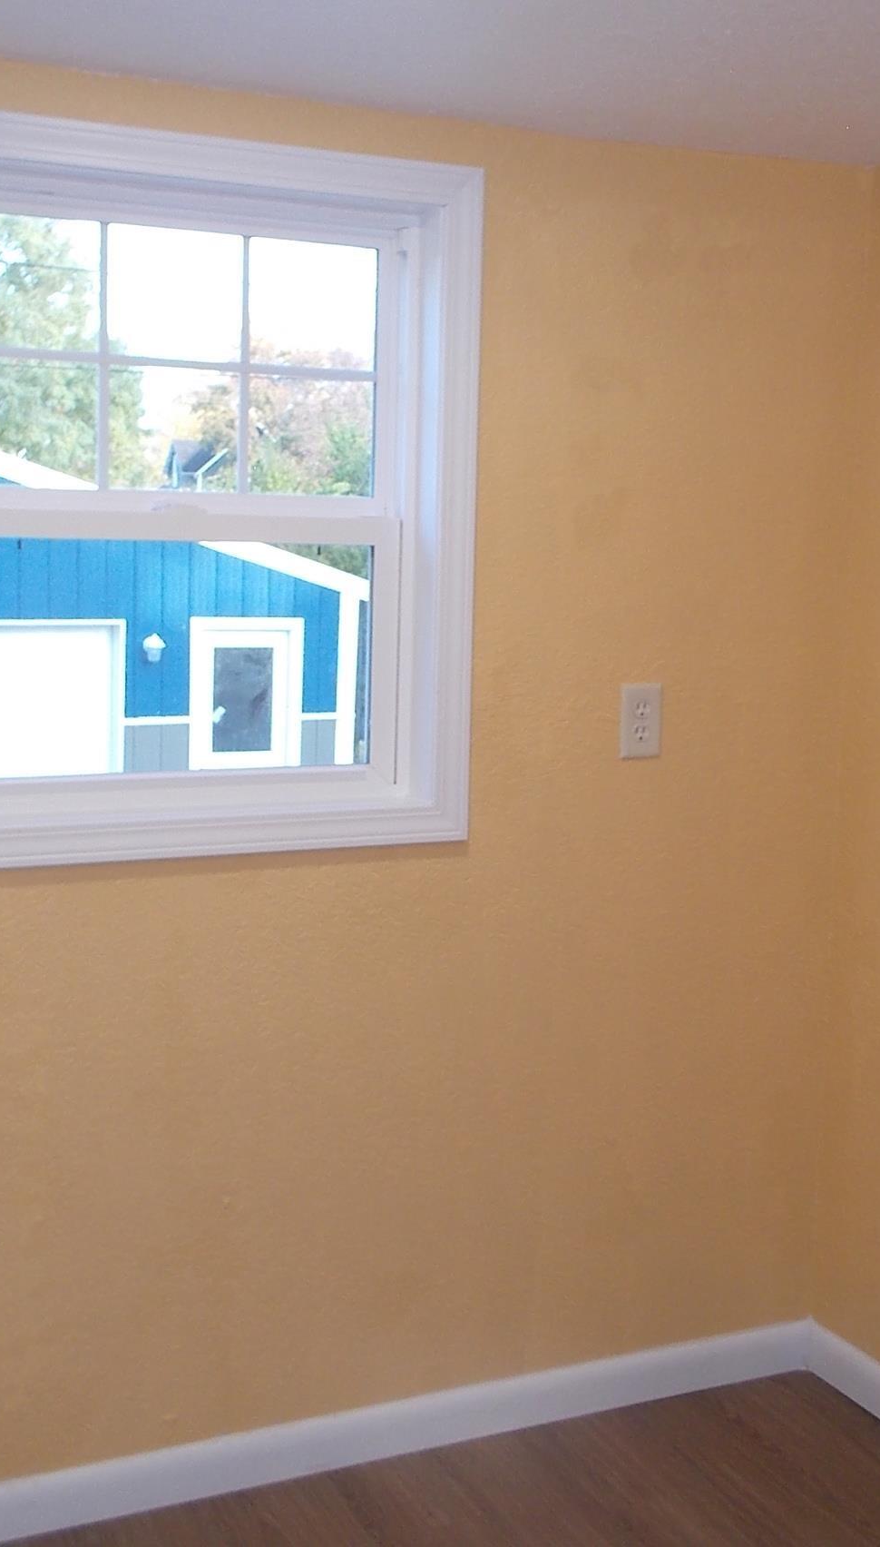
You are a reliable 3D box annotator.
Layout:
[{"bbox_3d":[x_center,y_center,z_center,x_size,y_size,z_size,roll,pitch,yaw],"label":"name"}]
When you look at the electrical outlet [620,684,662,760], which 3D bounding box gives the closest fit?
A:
[{"bbox_3d":[0.325,-0.084,2.779,0.073,0.118,0.010,-2,9,-24],"label":"electrical outlet"}]

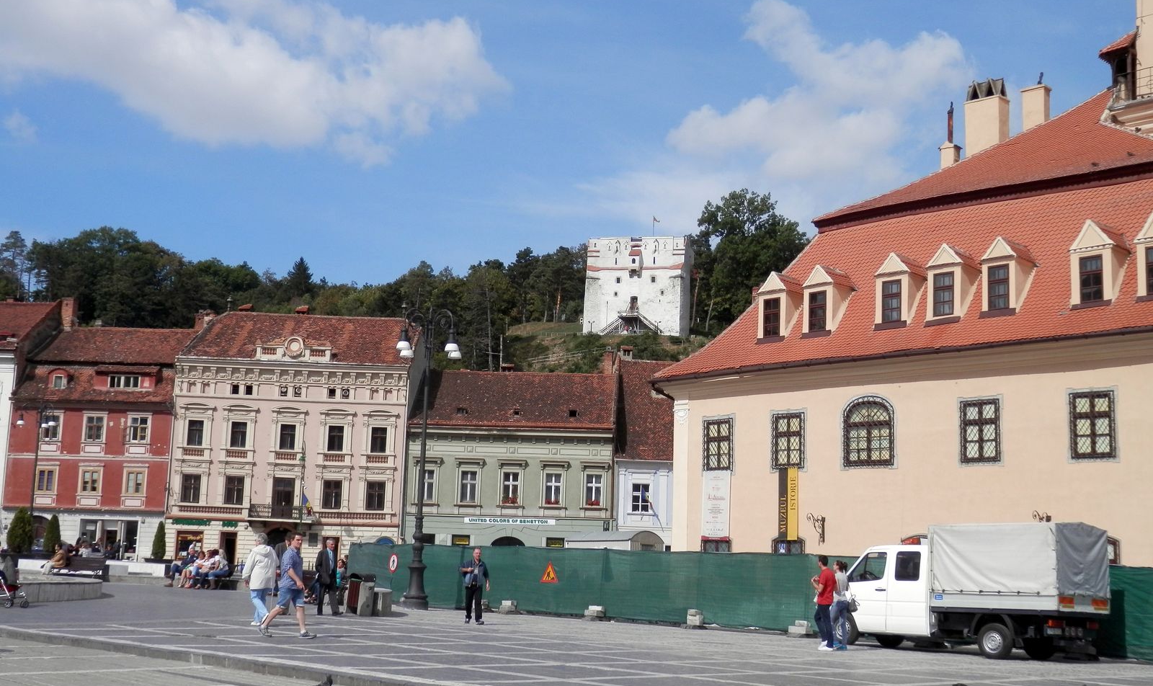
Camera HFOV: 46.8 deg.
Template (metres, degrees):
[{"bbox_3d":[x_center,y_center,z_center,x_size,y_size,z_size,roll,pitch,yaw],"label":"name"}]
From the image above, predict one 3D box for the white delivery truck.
[{"bbox_3d":[7.726,5.064,27.492,2.069,2.620,5.812,11,-14,-41],"label":"white delivery truck"}]

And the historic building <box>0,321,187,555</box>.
[{"bbox_3d":[-31.560,7.048,93.155,10.740,16.450,12.000,1,-10,2],"label":"historic building"}]

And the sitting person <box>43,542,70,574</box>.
[{"bbox_3d":[-18.911,7.885,48.393,0.850,1.260,0.550,9,-12,-36],"label":"sitting person"}]

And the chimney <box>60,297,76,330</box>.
[{"bbox_3d":[-33.716,-1.945,88.500,0.850,2.200,0.800,2,-10,0],"label":"chimney"}]

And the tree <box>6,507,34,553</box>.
[{"bbox_3d":[-21.792,7.326,52.155,1.080,1.800,1.080,2,-10,0],"label":"tree"}]

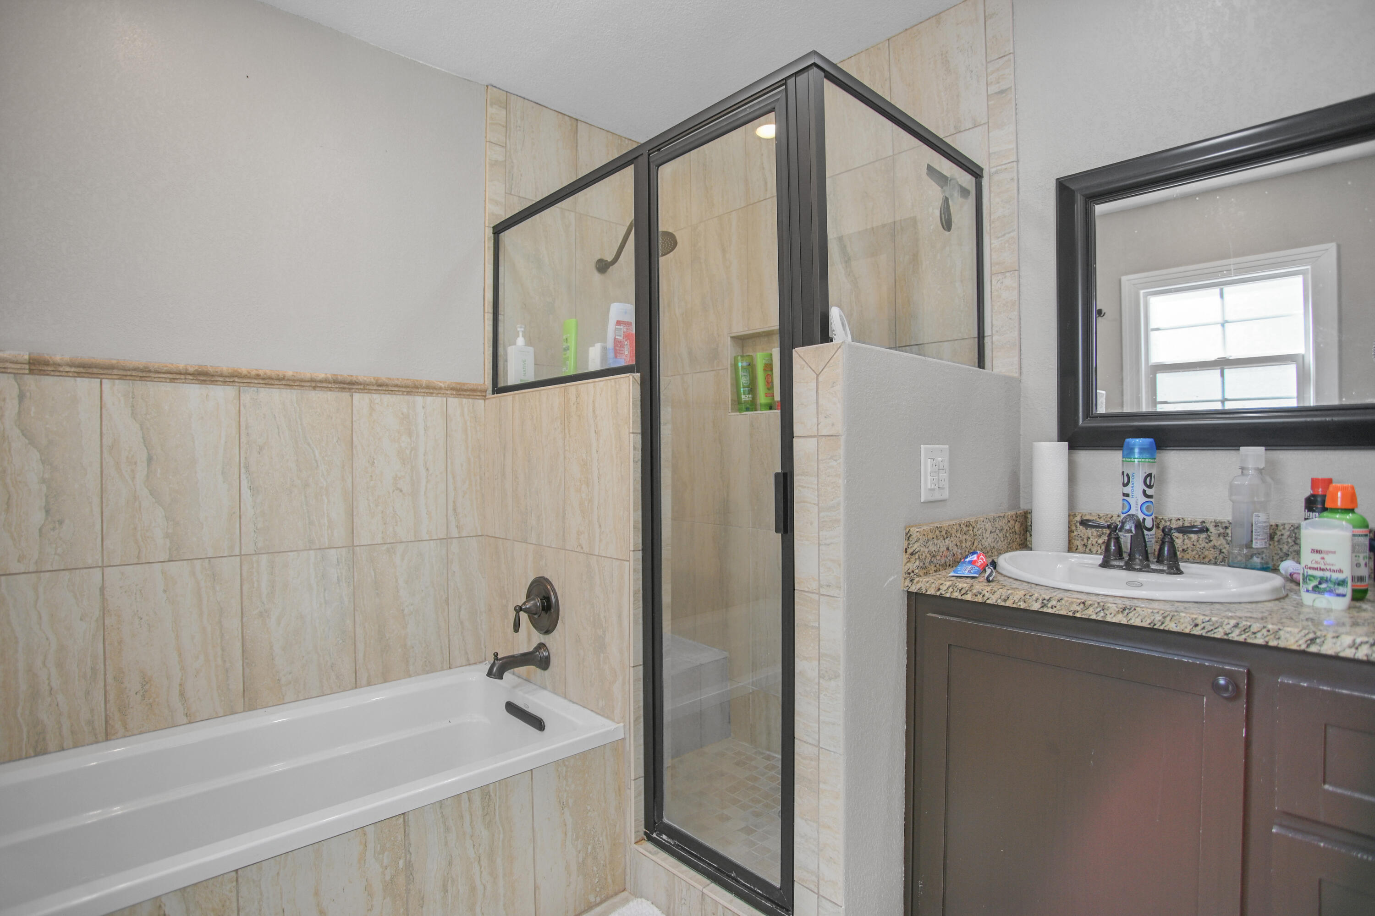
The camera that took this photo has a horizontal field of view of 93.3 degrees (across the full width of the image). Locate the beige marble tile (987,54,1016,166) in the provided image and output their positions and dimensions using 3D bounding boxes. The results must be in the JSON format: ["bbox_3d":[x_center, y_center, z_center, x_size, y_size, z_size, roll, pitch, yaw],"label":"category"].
[{"bbox_3d":[0.885,-0.972,1.824,0.071,0.301,0.012,-1,-1,45],"label":"beige marble tile"}]

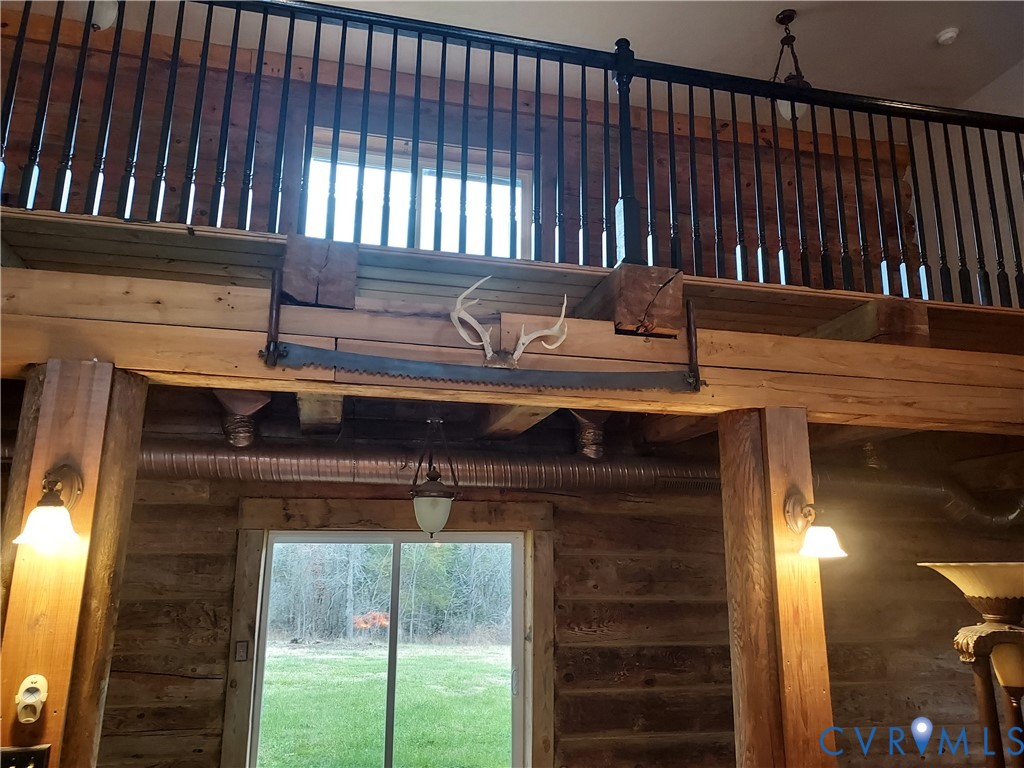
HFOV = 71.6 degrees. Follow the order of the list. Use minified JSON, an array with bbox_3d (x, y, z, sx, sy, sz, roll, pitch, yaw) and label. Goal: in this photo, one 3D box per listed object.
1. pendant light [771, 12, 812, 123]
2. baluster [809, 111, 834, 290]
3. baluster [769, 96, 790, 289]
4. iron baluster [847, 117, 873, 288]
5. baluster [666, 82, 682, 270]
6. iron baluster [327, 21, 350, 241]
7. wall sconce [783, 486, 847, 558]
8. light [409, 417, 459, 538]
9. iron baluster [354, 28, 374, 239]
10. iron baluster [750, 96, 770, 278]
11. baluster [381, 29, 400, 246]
[{"bbox_3d":[1.984,-2.244,5.044,0.270,0.845,0.270,4,-12,-13],"label":"pendant light"},{"bbox_3d":[1.379,-0.845,3.171,0.031,0.893,0.031,4,-12,-12],"label":"baluster"},{"bbox_3d":[1.152,-0.840,3.053,0.032,0.873,0.032,3,-12,-12],"label":"baluster"},{"bbox_3d":[1.539,-0.814,3.140,0.032,0.878,0.032,4,-12,-12],"label":"iron baluster"},{"bbox_3d":[0.691,-0.890,3.031,0.031,0.899,0.031,4,-12,-12],"label":"baluster"},{"bbox_3d":[-0.655,-0.964,2.661,0.032,0.902,0.032,3,-12,-12],"label":"iron baluster"},{"bbox_3d":[1.071,0.491,2.507,0.150,0.206,0.195,4,-12,-12],"label":"wall sconce"},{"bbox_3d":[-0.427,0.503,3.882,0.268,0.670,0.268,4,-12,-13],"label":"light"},{"bbox_3d":[-0.559,-0.960,2.696,0.032,0.920,0.032,4,-12,-12],"label":"iron baluster"},{"bbox_3d":[1.055,-0.846,3.032,0.032,0.873,0.032,3,-12,-12],"label":"iron baluster"},{"bbox_3d":[-0.464,-0.952,2.703,0.032,0.902,0.032,3,-12,-12],"label":"baluster"}]

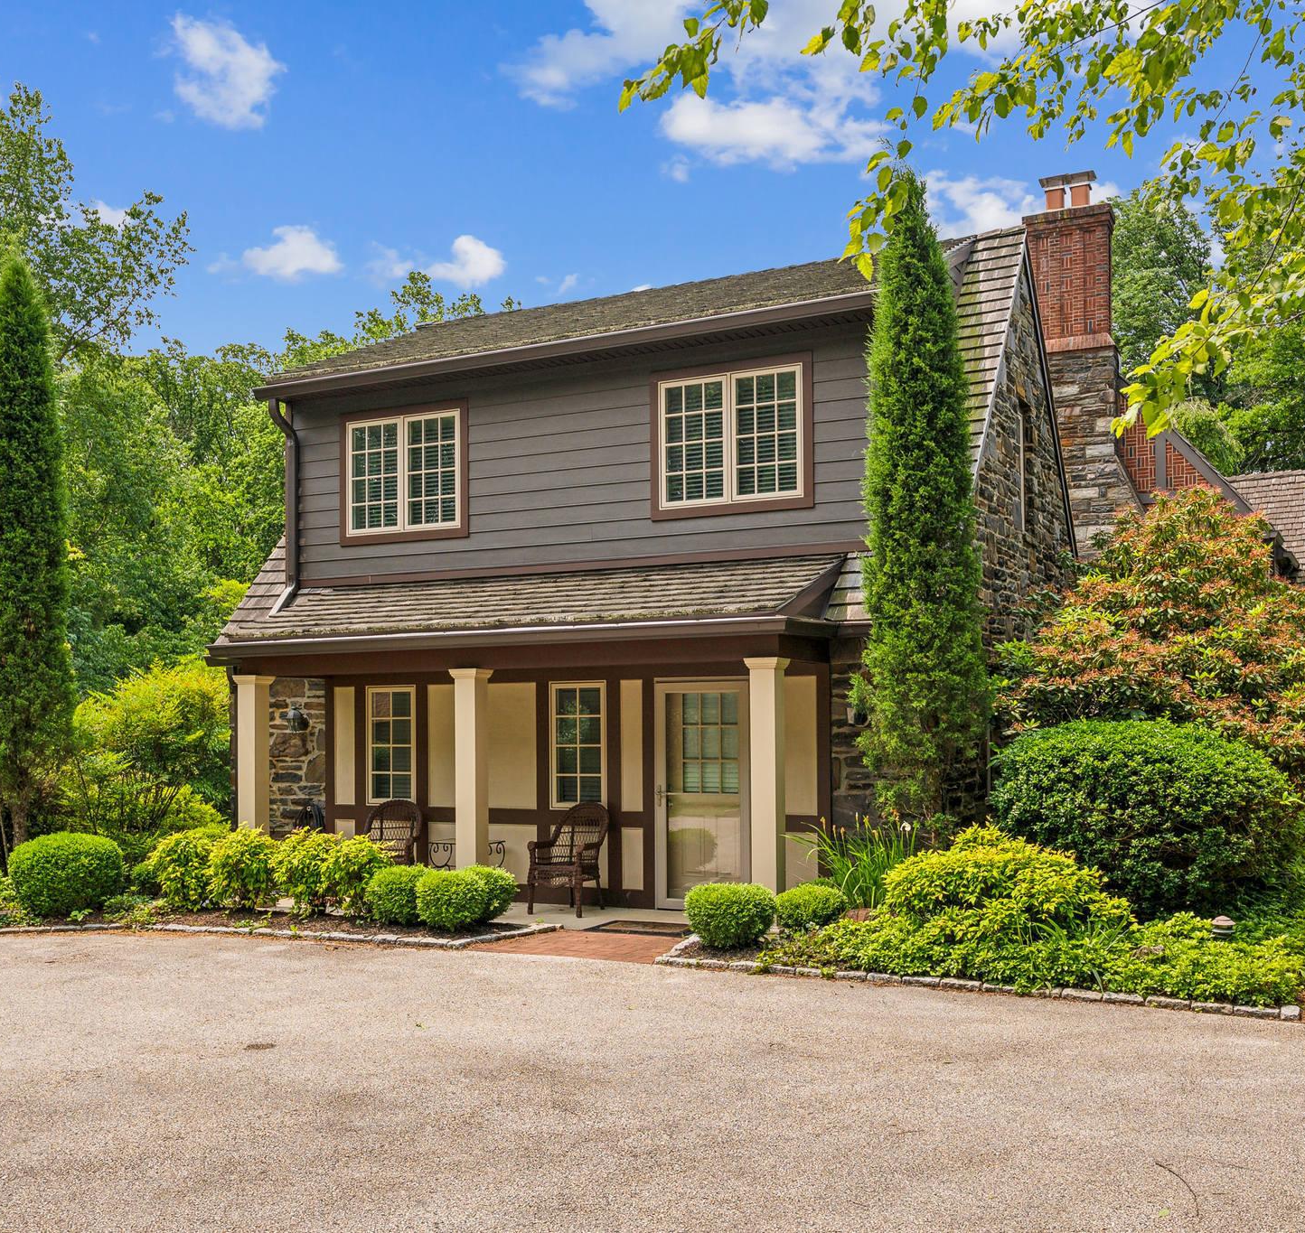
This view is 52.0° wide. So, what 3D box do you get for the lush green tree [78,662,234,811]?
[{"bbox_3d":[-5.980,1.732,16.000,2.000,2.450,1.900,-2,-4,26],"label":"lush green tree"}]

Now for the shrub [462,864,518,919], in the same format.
[{"bbox_3d":[-1.487,2.398,11.600,0.630,0.490,0.620,0,-4,0],"label":"shrub"}]

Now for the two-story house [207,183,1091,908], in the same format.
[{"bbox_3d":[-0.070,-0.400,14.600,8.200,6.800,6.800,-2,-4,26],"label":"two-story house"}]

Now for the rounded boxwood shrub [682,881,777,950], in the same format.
[{"bbox_3d":[0.590,2.285,10.200,0.700,0.490,0.680,0,-4,0],"label":"rounded boxwood shrub"}]

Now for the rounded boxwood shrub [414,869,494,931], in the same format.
[{"bbox_3d":[-1.681,2.363,11.300,0.680,0.520,0.660,0,-5,0],"label":"rounded boxwood shrub"}]

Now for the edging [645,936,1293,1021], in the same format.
[{"bbox_3d":[2.100,2.449,9.389,4.455,0.130,1.342,-3,-5,27],"label":"edging"}]

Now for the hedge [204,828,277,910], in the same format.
[{"bbox_3d":[-3.748,2.317,12.200,0.660,0.790,0.660,-3,-5,26],"label":"hedge"}]

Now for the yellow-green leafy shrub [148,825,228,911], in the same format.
[{"bbox_3d":[-4.473,2.422,12.900,0.800,0.820,0.780,-2,-4,26],"label":"yellow-green leafy shrub"}]

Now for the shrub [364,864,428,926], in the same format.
[{"bbox_3d":[-2.177,2.417,11.600,0.630,0.510,0.620,0,-4,0],"label":"shrub"}]

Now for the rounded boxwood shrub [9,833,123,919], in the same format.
[{"bbox_3d":[-5.461,2.387,12.450,1.030,0.760,0.980,-3,-5,26],"label":"rounded boxwood shrub"}]

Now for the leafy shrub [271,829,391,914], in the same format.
[{"bbox_3d":[-2.973,2.359,12.350,1.150,0.800,0.900,-2,-4,26],"label":"leafy shrub"}]

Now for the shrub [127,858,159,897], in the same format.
[{"bbox_3d":[-5.066,2.618,13.400,0.460,0.410,0.460,-2,-4,26],"label":"shrub"}]

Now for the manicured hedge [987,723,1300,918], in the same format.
[{"bbox_3d":[4.175,1.720,11.300,2.500,1.670,2.200,-3,-5,26],"label":"manicured hedge"}]

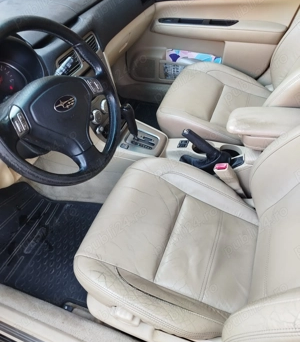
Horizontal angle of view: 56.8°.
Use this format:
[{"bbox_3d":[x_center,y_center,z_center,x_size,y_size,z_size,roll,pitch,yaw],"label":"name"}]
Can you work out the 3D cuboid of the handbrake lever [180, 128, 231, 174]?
[{"bbox_3d":[0.194,-0.064,0.976,0.175,0.168,0.072,12,50,20],"label":"handbrake lever"}]

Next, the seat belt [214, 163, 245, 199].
[{"bbox_3d":[0.289,0.046,0.952,0.045,0.171,0.030,-16,35,42],"label":"seat belt"}]

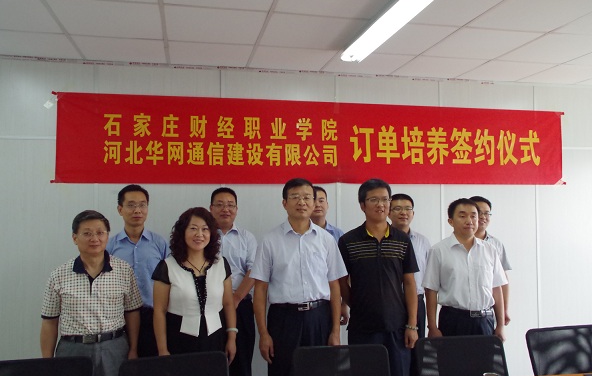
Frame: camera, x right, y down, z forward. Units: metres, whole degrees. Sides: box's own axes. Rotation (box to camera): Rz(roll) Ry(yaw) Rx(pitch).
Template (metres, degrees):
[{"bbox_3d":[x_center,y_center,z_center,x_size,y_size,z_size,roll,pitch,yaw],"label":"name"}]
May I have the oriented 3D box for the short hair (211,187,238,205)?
[{"bbox_3d":[-0.474,0.064,3.268,0.165,0.135,0.190,0,-2,-8],"label":"short hair"}]

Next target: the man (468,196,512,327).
[{"bbox_3d":[1.359,0.893,3.622,0.470,1.661,0.270,-1,-2,2],"label":"man"}]

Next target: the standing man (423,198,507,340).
[{"bbox_3d":[1.051,0.887,3.042,0.490,1.638,0.280,-1,-2,4],"label":"standing man"}]

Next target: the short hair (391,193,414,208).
[{"bbox_3d":[0.775,0.109,3.578,0.160,0.130,0.185,-1,-2,3],"label":"short hair"}]

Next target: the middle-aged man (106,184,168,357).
[{"bbox_3d":[-0.965,0.850,2.970,0.480,1.738,0.280,0,-2,-13],"label":"middle-aged man"}]

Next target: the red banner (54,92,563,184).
[{"bbox_3d":[0.347,-0.365,4.028,4.298,0.648,0.030,0,-2,-12],"label":"red banner"}]

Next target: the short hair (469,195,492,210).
[{"bbox_3d":[1.376,0.128,3.668,0.160,0.130,0.185,-1,-2,4],"label":"short hair"}]

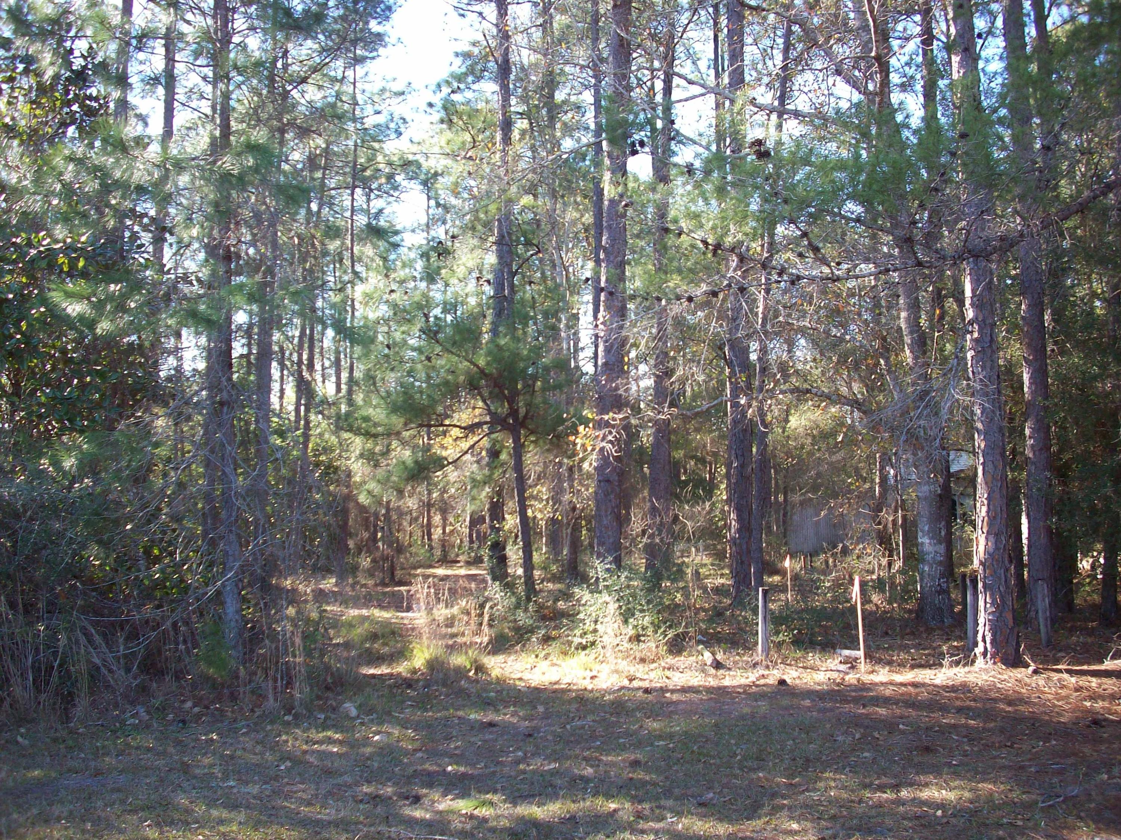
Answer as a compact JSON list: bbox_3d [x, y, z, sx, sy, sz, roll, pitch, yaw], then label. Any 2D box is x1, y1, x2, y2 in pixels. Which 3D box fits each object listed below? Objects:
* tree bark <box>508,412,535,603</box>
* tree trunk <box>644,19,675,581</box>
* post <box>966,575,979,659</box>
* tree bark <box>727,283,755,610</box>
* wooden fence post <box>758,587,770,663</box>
[{"bbox_3d":[-0.701,1.572,21.746,0.204,3.388,0.204,-5,-5,0],"label":"tree bark"},{"bbox_3d":[2.184,-2.658,25.748,0.457,12.146,0.457,1,-5,0],"label":"tree trunk"},{"bbox_3d":[4.961,2.379,14.511,0.137,0.993,0.137,1,-5,0],"label":"post"},{"bbox_3d":[3.499,0.408,23.490,0.445,6.255,0.445,0,-5,0],"label":"tree bark"},{"bbox_3d":[2.383,2.410,14.101,0.128,0.873,0.128,0,-5,0],"label":"wooden fence post"}]

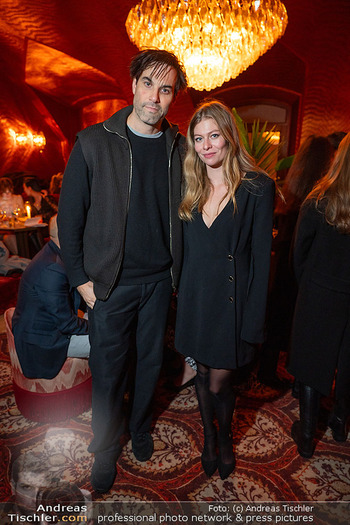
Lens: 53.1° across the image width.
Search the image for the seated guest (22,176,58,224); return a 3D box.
[{"bbox_3d":[-1.690,-0.434,4.565,0.520,1.250,0.720,12,20,35],"label":"seated guest"}]

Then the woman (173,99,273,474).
[{"bbox_3d":[0.200,0.214,1.565,0.480,1.710,0.330,5,17,15],"label":"woman"}]

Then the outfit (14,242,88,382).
[{"bbox_3d":[-0.690,0.250,2.150,0.570,0.730,0.500,-5,17,-17],"label":"outfit"}]

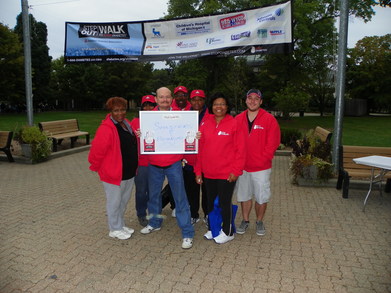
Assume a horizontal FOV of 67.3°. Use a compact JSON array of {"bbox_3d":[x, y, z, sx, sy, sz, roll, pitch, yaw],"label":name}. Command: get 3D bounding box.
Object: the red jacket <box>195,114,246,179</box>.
[{"bbox_3d":[0.285,-0.007,3.364,0.560,0.710,0.310,3,7,12],"label":"red jacket"}]

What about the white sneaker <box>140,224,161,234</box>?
[{"bbox_3d":[-0.548,1.023,3.617,0.275,0.110,0.105,-6,10,-38],"label":"white sneaker"}]

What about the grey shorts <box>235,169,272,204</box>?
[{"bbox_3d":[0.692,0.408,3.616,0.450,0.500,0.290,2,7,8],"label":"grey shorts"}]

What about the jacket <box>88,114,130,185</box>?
[{"bbox_3d":[-0.963,0.034,3.367,0.480,0.780,0.360,-7,10,-40],"label":"jacket"}]

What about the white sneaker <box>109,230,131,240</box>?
[{"bbox_3d":[-0.888,1.045,3.453,0.260,0.105,0.100,4,9,28],"label":"white sneaker"}]

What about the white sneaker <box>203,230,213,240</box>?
[{"bbox_3d":[0.205,1.026,3.552,0.260,0.100,0.100,-6,10,-45],"label":"white sneaker"}]

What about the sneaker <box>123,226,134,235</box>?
[{"bbox_3d":[-0.884,0.995,3.632,0.260,0.100,0.100,5,8,31],"label":"sneaker"}]

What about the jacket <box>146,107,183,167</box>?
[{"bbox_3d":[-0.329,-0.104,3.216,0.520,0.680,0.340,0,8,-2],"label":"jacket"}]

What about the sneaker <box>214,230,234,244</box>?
[{"bbox_3d":[0.335,1.054,3.390,0.100,0.110,0.260,8,11,43],"label":"sneaker"}]

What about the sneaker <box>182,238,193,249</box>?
[{"bbox_3d":[-0.095,1.042,3.333,0.105,0.110,0.290,1,7,2],"label":"sneaker"}]

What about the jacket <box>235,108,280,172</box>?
[{"bbox_3d":[0.692,-0.072,3.546,0.600,0.740,0.320,2,7,8],"label":"jacket"}]

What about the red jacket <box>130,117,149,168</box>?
[{"bbox_3d":[-0.558,-0.111,3.746,0.510,0.700,0.300,0,7,-6],"label":"red jacket"}]

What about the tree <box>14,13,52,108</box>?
[{"bbox_3d":[-25.700,-13.564,46.578,6.200,16.200,6.200,0,8,0],"label":"tree"}]

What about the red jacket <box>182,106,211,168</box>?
[{"bbox_3d":[0.013,-0.120,3.699,0.500,0.720,0.320,0,8,3],"label":"red jacket"}]

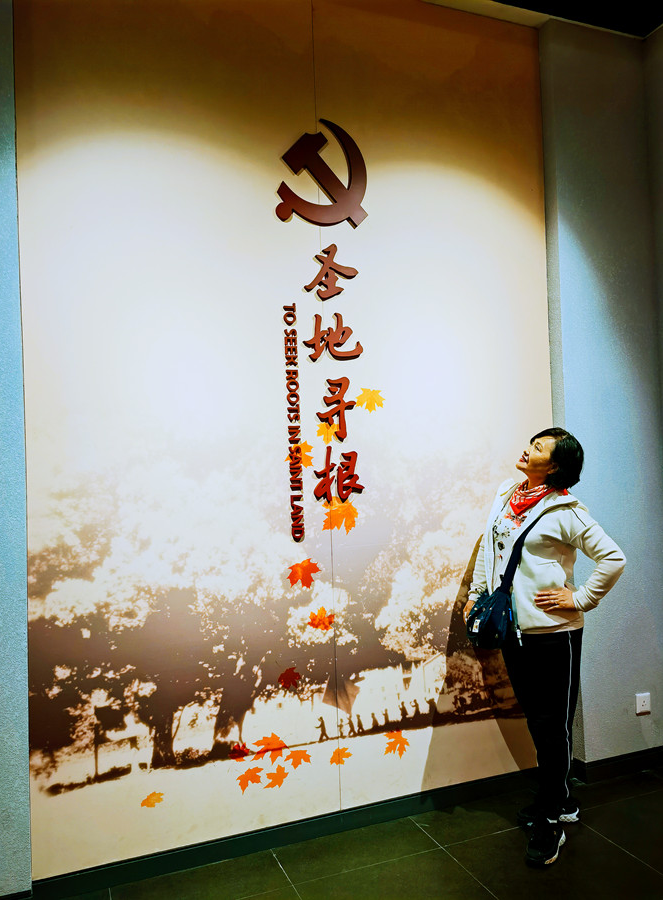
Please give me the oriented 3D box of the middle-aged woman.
[{"bbox_3d":[0.809,0.708,2.719,0.490,1.580,0.530,-1,-2,-25],"label":"middle-aged woman"}]

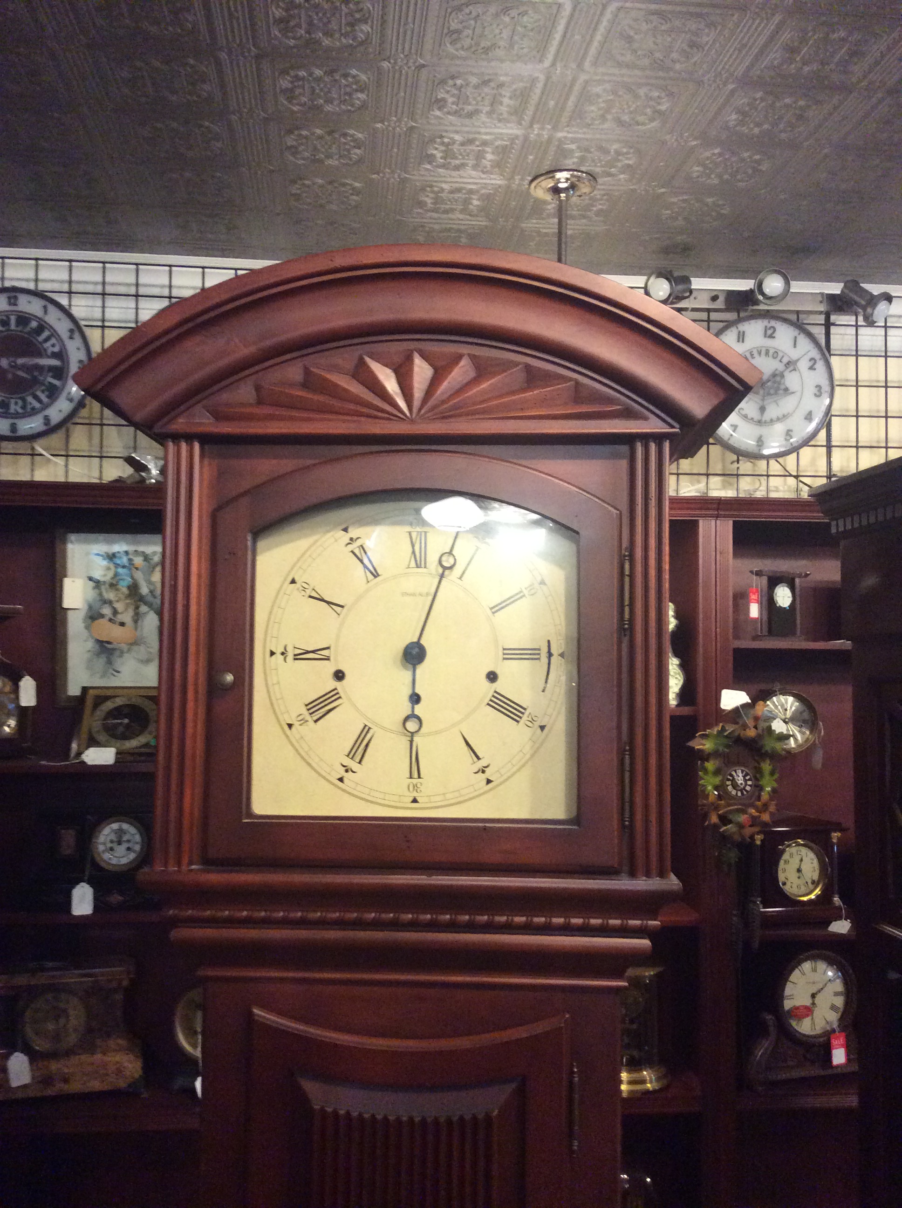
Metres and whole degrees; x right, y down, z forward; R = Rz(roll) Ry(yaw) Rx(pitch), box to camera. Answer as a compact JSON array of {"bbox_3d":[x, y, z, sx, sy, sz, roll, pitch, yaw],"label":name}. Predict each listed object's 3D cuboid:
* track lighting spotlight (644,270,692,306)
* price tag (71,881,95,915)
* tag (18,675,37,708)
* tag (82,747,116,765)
[{"bbox_3d":[0.521,-0.756,2.660,0.122,0.085,0.085,-21,12,-42],"label":"track lighting spotlight"},{"bbox_3d":[-0.756,0.606,2.290,0.044,0.067,0.004,1,-9,-11],"label":"price tag"},{"bbox_3d":[-0.885,0.183,2.330,0.039,0.065,0.004,1,-5,-14],"label":"tag"},{"bbox_3d":[-0.719,0.311,2.280,0.071,0.038,0.004,1,-28,-9],"label":"tag"}]

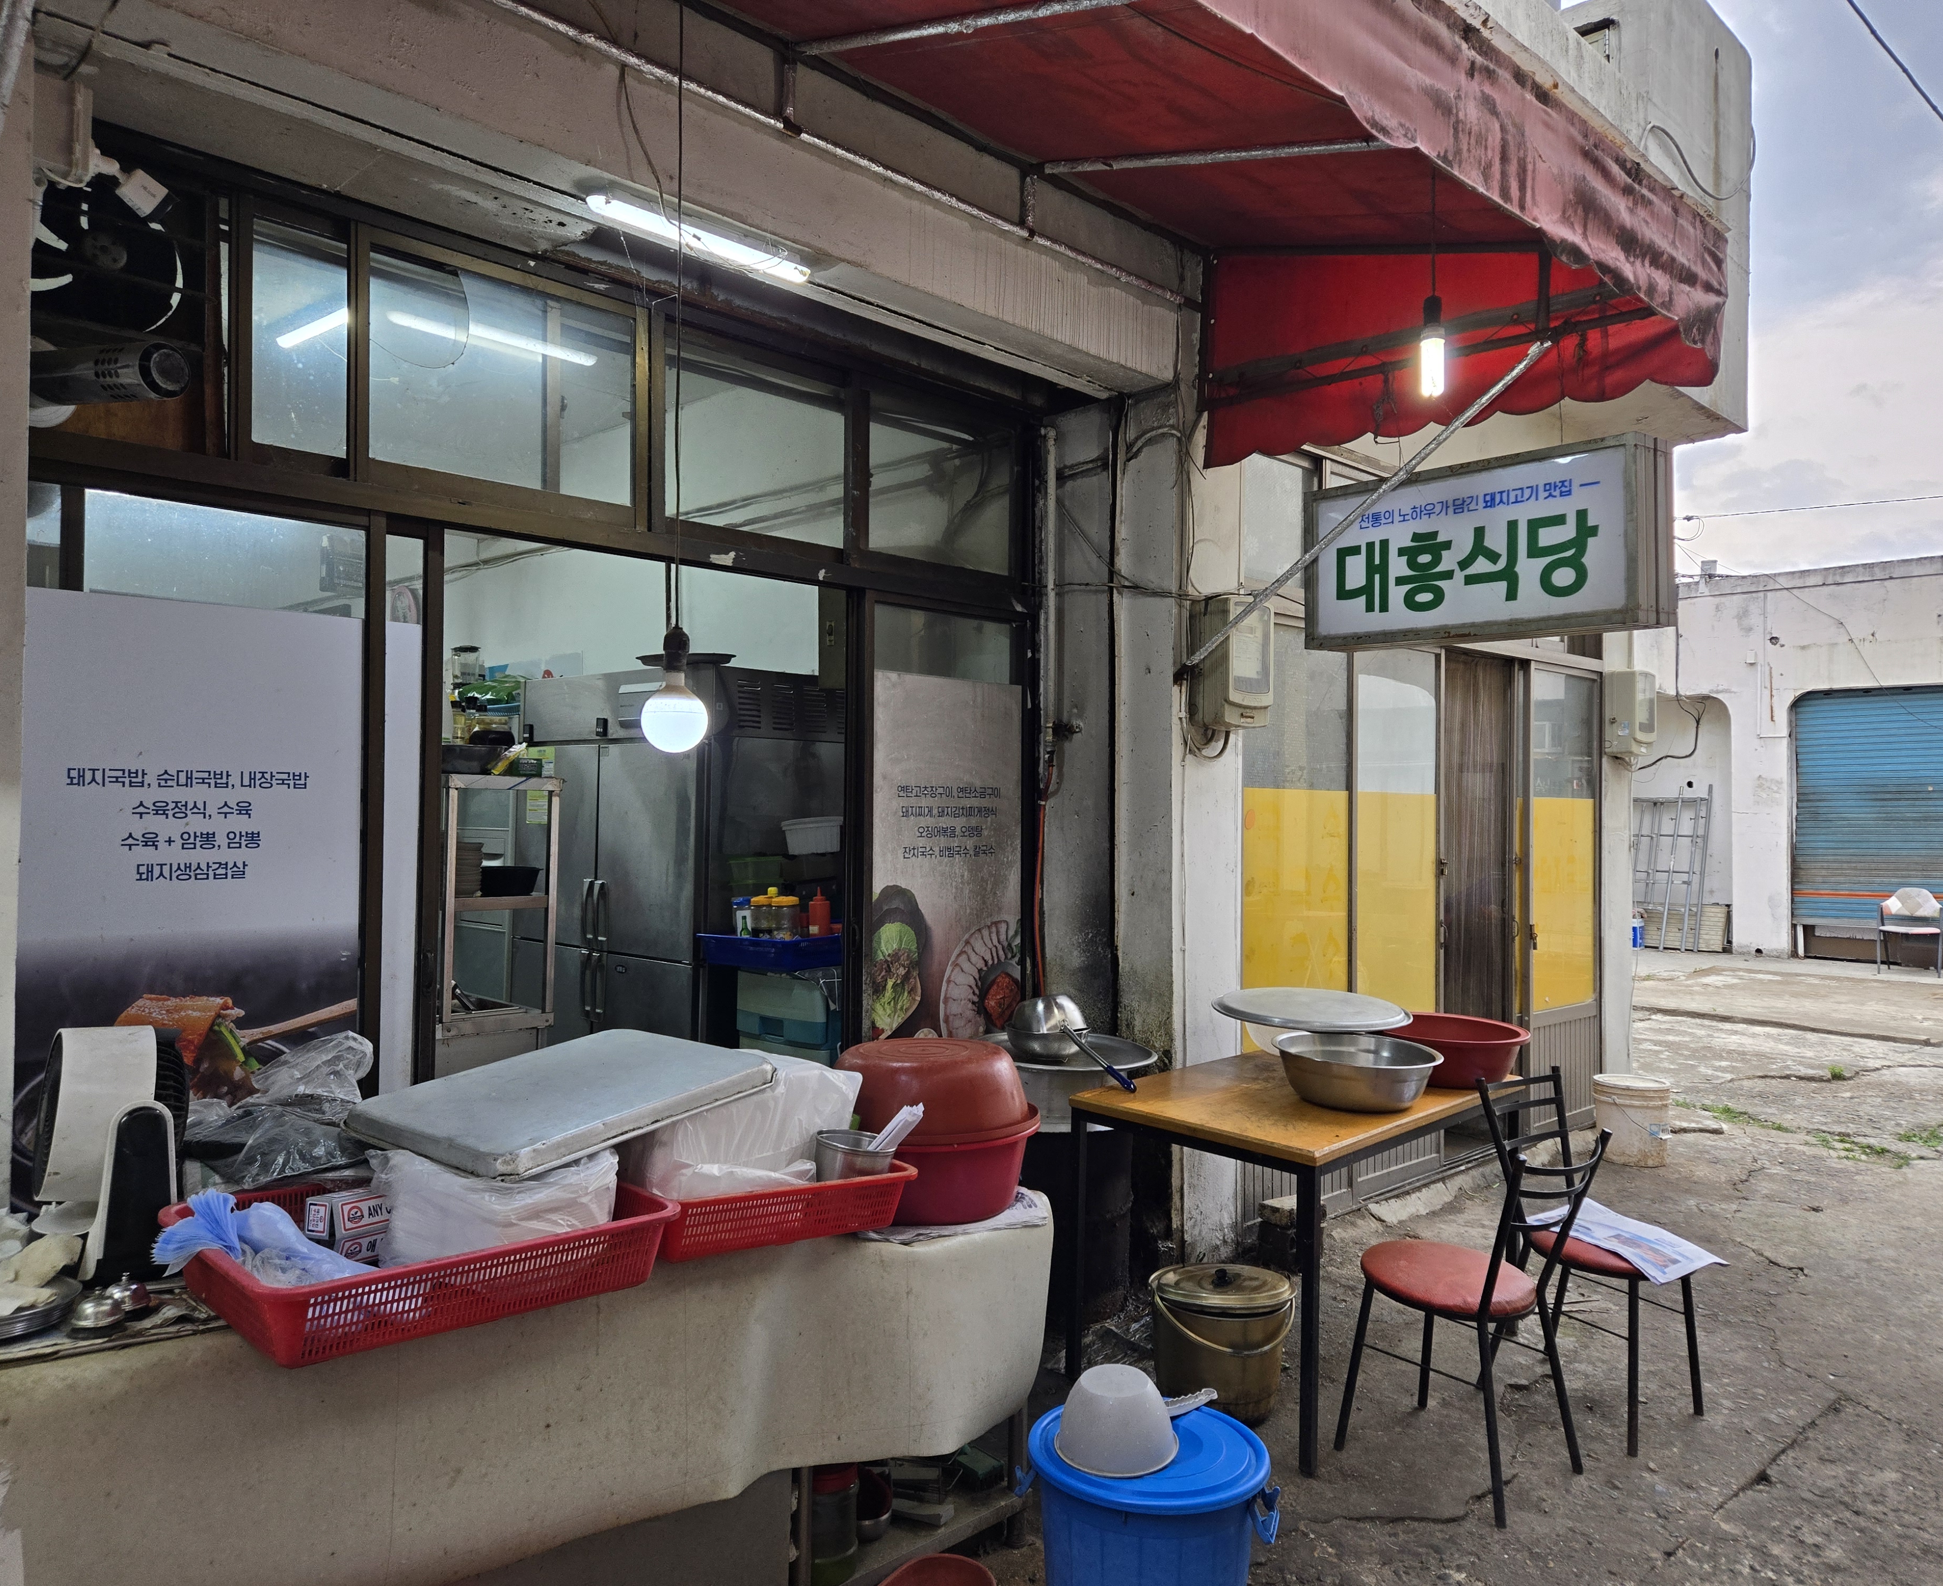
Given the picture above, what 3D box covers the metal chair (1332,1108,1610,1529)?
[{"bbox_3d":[1.137,1.150,3.206,0.520,0.785,0.410,-1,-1,45],"label":"metal chair"}]

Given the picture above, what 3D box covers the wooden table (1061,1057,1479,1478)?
[{"bbox_3d":[0.934,1.198,3.933,0.744,0.748,1.175,2,2,44],"label":"wooden table"}]

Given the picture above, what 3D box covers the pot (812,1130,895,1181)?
[{"bbox_3d":[-0.223,0.755,2.740,0.152,0.150,0.152,0,-1,-5],"label":"pot"}]

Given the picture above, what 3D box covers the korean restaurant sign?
[{"bbox_3d":[1.684,-0.785,4.669,1.114,0.547,0.310,-1,-1,45],"label":"korean restaurant sign"}]

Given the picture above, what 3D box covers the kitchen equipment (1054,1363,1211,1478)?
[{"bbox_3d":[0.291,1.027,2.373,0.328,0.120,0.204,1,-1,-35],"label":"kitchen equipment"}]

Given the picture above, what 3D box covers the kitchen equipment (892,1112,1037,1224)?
[{"bbox_3d":[-0.094,0.756,2.900,0.475,0.175,0.475,0,-1,0],"label":"kitchen equipment"}]

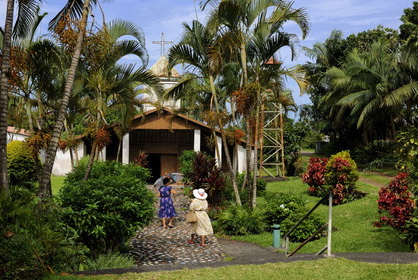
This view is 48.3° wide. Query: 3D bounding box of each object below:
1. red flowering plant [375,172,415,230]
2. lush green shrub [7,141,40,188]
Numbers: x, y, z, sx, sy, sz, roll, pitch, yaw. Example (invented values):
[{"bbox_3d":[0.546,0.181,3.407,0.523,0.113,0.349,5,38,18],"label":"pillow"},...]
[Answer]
[{"bbox_3d":[5.800,1.950,14.500,1.350,1.900,1.250,0,1,0],"label":"red flowering plant"},{"bbox_3d":[-10.300,1.550,26.000,2.100,2.700,2.000,0,1,0],"label":"lush green shrub"}]

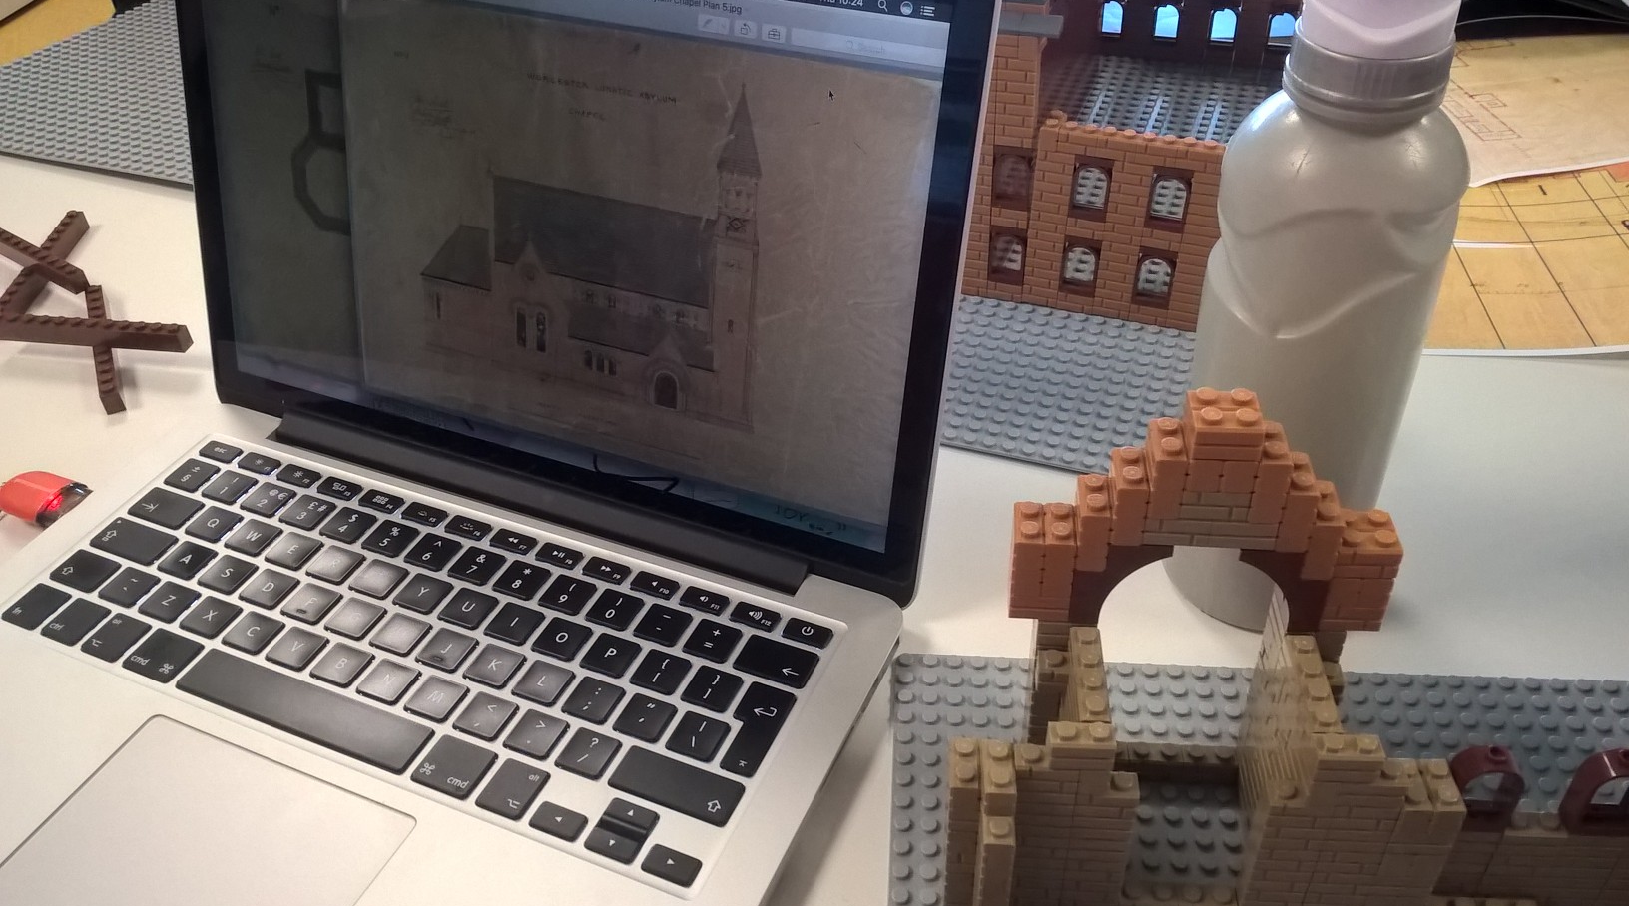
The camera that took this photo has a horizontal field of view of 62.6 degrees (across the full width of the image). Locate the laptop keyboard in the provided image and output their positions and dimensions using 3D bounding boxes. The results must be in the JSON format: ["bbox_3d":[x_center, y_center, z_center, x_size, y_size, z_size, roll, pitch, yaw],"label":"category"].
[{"bbox_3d":[-0.138,0.060,0.459,0.275,0.006,0.107,14,43,19],"label":"laptop keyboard"}]

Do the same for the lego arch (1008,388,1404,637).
[{"bbox_3d":[0.099,0.015,0.339,0.096,0.069,0.016,2,40,5],"label":"lego arch"}]

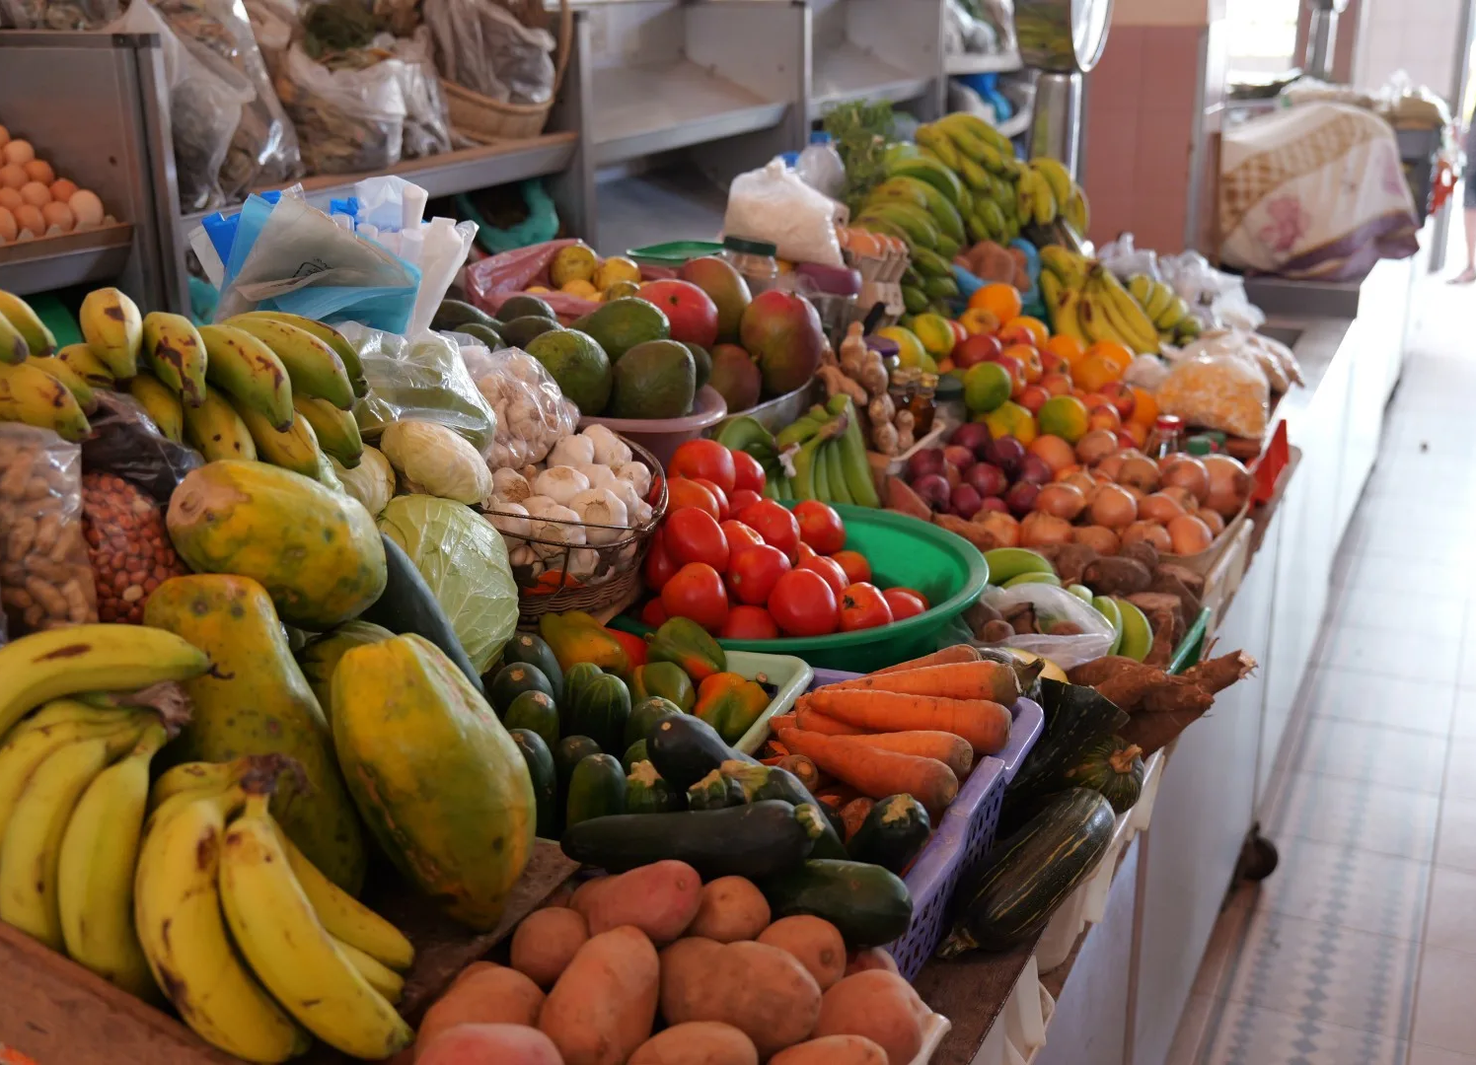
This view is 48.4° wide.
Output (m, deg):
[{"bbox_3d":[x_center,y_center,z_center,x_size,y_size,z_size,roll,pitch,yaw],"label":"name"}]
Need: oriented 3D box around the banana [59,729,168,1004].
[{"bbox_3d":[-0.395,0.208,1.045,0.067,0.045,0.185,-5,54,-3],"label":"banana"}]

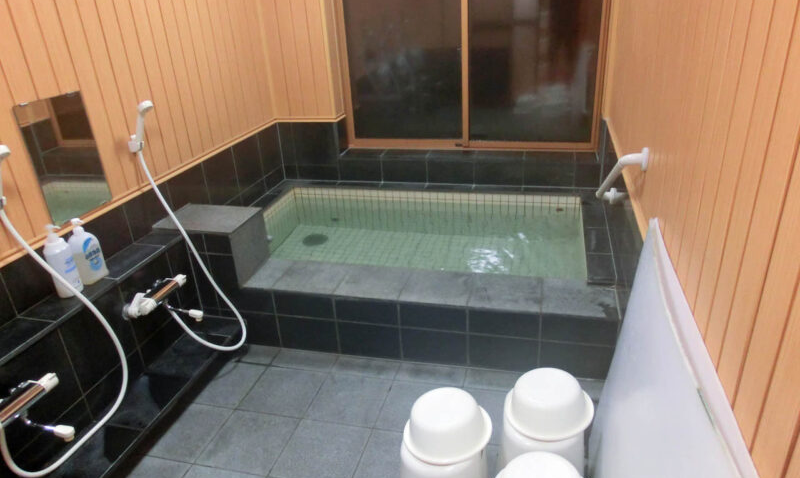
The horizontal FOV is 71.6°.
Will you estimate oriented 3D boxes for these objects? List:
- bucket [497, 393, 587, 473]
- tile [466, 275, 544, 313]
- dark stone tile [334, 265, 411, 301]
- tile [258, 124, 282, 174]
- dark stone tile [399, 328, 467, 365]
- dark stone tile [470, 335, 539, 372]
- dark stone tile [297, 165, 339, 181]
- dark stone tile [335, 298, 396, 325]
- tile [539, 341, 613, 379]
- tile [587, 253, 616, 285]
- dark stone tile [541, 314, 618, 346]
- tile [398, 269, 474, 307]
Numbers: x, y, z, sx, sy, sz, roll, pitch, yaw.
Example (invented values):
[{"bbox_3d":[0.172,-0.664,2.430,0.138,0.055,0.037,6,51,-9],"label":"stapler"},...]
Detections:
[{"bbox_3d":[0.457,0.666,1.772,0.275,0.345,0.275,3,25,15],"label":"bucket"},{"bbox_3d":[0.464,0.238,2.406,0.296,0.018,0.293,3,26,15],"label":"tile"},{"bbox_3d":[-0.115,0.207,2.561,0.296,0.018,0.293,3,26,15],"label":"dark stone tile"},{"bbox_3d":[-0.899,-0.624,3.863,0.012,0.300,0.302,3,25,15],"label":"tile"},{"bbox_3d":[0.154,0.476,2.454,0.296,0.183,0.018,3,26,15],"label":"dark stone tile"},{"bbox_3d":[0.441,0.490,2.370,0.298,0.183,0.012,3,25,15],"label":"dark stone tile"},{"bbox_3d":[-0.548,-0.444,3.744,0.297,0.105,0.018,3,26,15],"label":"dark stone tile"},{"bbox_3d":[-0.146,0.315,2.464,0.296,0.130,0.018,3,26,15],"label":"dark stone tile"},{"bbox_3d":[0.737,0.508,2.299,0.305,0.183,0.018,3,26,15],"label":"tile"},{"bbox_3d":[0.916,0.138,2.531,0.122,0.012,0.285,3,25,15],"label":"tile"},{"bbox_3d":[0.720,0.364,2.230,0.297,0.125,0.012,3,25,15],"label":"dark stone tile"},{"bbox_3d":[0.175,0.222,2.483,0.296,0.018,0.293,3,26,15],"label":"tile"}]

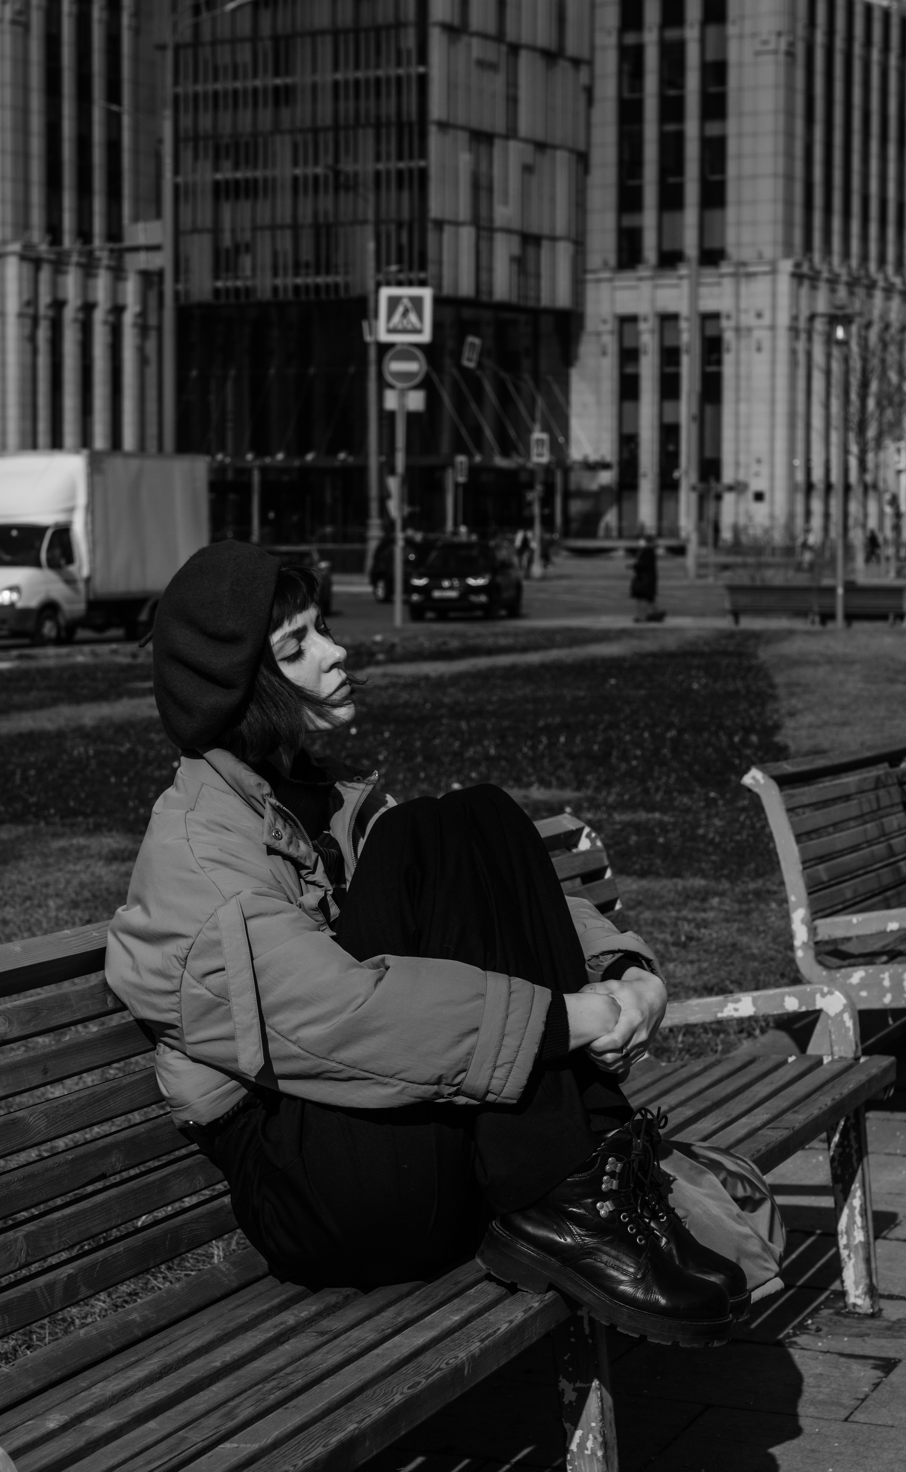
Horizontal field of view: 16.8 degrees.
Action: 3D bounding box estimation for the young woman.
[{"bbox_3d":[-0.036,0.222,3.520,0.770,0.880,0.520,1,3,18],"label":"young woman"}]

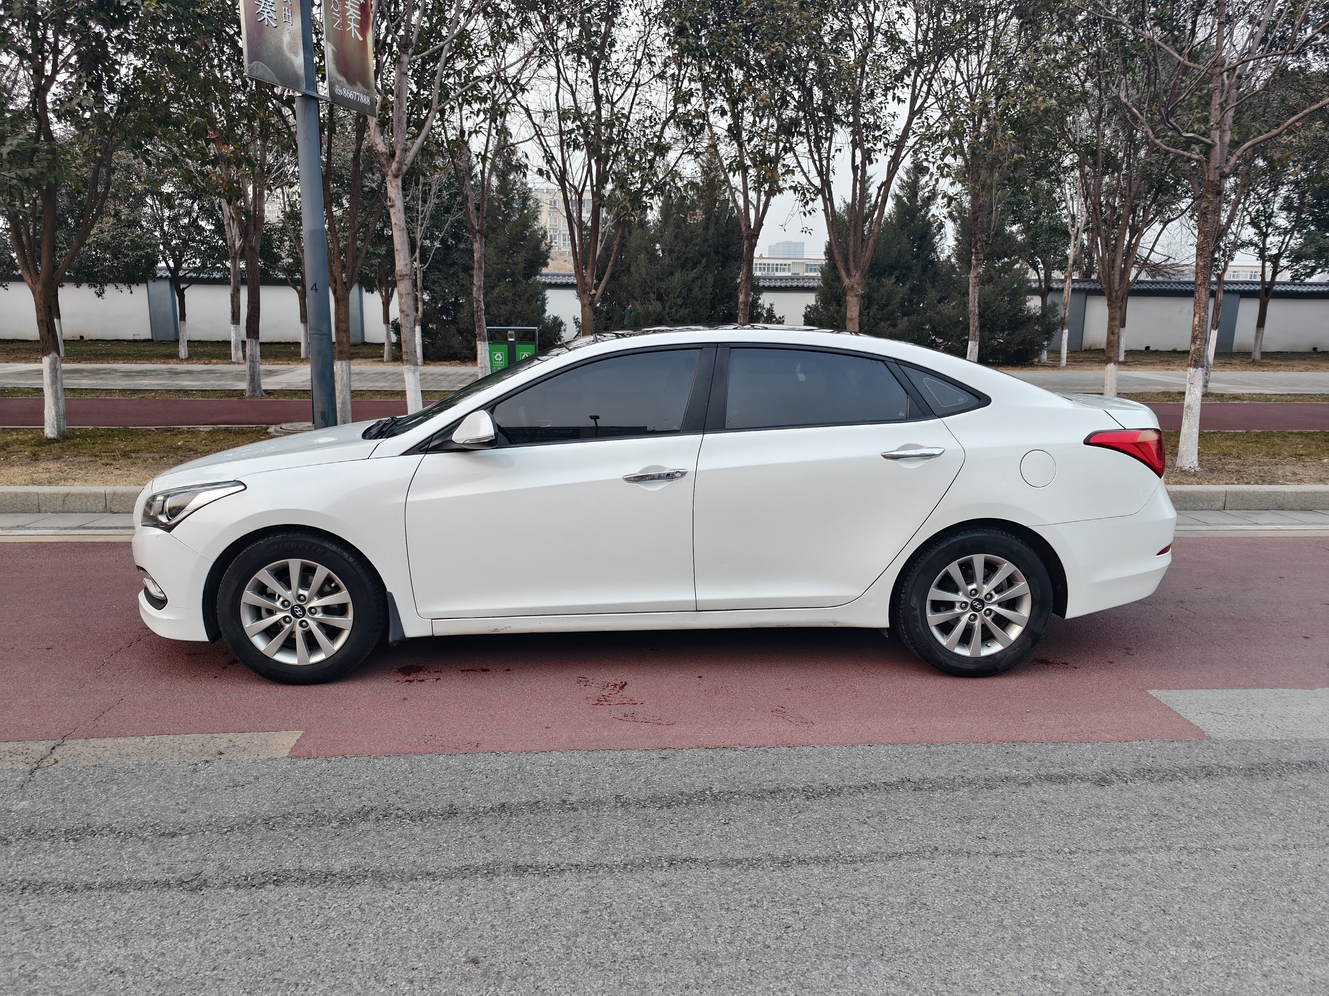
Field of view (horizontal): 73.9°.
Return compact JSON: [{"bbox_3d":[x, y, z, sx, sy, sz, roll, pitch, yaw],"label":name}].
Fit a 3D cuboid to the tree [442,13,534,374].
[{"bbox_3d":[-2.428,-3.973,12.384,1.250,5.180,1.250,0,12,-3],"label":"tree"}]

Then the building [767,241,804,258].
[{"bbox_3d":[127.900,-235.554,929.528,37.900,68.200,25.000,0,12,-3],"label":"building"}]

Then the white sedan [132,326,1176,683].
[{"bbox_3d":[-0.081,-0.130,4.360,4.710,1.460,1.830,0,12,-3],"label":"white sedan"}]

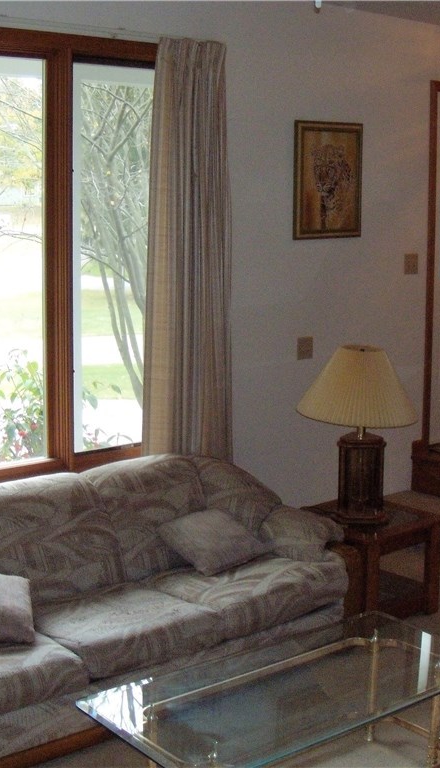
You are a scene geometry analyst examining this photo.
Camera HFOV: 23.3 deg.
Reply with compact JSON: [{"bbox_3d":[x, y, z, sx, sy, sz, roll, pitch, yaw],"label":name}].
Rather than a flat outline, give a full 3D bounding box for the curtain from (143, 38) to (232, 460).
[{"bbox_3d":[-0.146,-0.510,4.678,0.490,2.010,0.120,-8,13,-40],"label":"curtain"}]

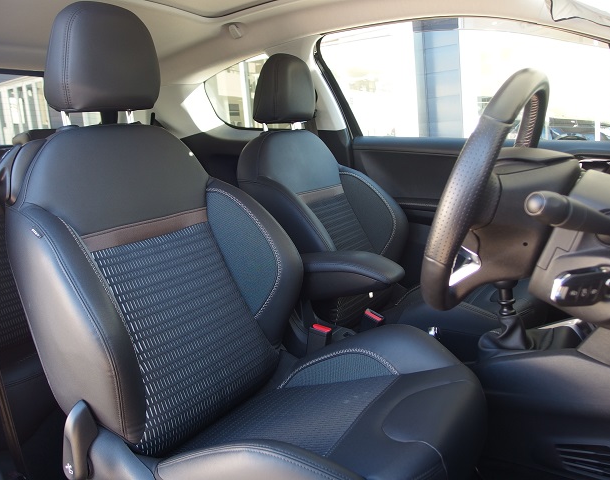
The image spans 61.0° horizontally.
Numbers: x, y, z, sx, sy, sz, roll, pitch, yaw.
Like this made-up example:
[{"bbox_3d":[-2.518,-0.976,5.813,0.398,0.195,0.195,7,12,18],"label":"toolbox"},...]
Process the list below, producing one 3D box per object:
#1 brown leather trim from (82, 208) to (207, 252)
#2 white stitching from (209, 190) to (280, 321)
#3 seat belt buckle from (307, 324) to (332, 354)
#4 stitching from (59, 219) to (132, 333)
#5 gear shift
[{"bbox_3d":[-0.285,-0.025,0.990,0.016,0.032,0.320,-37,-11,32],"label":"brown leather trim"},{"bbox_3d":[-0.133,0.003,1.094,0.100,0.320,0.090,-37,-11,32],"label":"white stitching"},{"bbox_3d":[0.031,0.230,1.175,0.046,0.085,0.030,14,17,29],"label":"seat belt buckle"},{"bbox_3d":[-0.340,0.056,0.835,0.060,0.250,0.045,-37,-11,32],"label":"stitching"},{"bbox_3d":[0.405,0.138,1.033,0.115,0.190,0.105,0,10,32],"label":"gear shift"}]

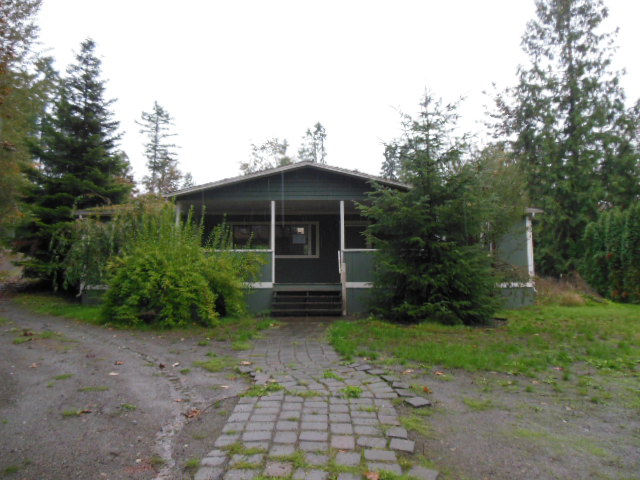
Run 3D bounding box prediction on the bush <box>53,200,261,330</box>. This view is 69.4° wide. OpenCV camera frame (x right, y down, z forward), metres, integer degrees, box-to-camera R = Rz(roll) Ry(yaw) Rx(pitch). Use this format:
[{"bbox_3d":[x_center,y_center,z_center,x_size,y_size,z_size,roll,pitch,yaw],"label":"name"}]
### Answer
[{"bbox_3d":[-3.939,0.428,11.213,4.993,2.909,3.300,0,-5,0],"label":"bush"}]

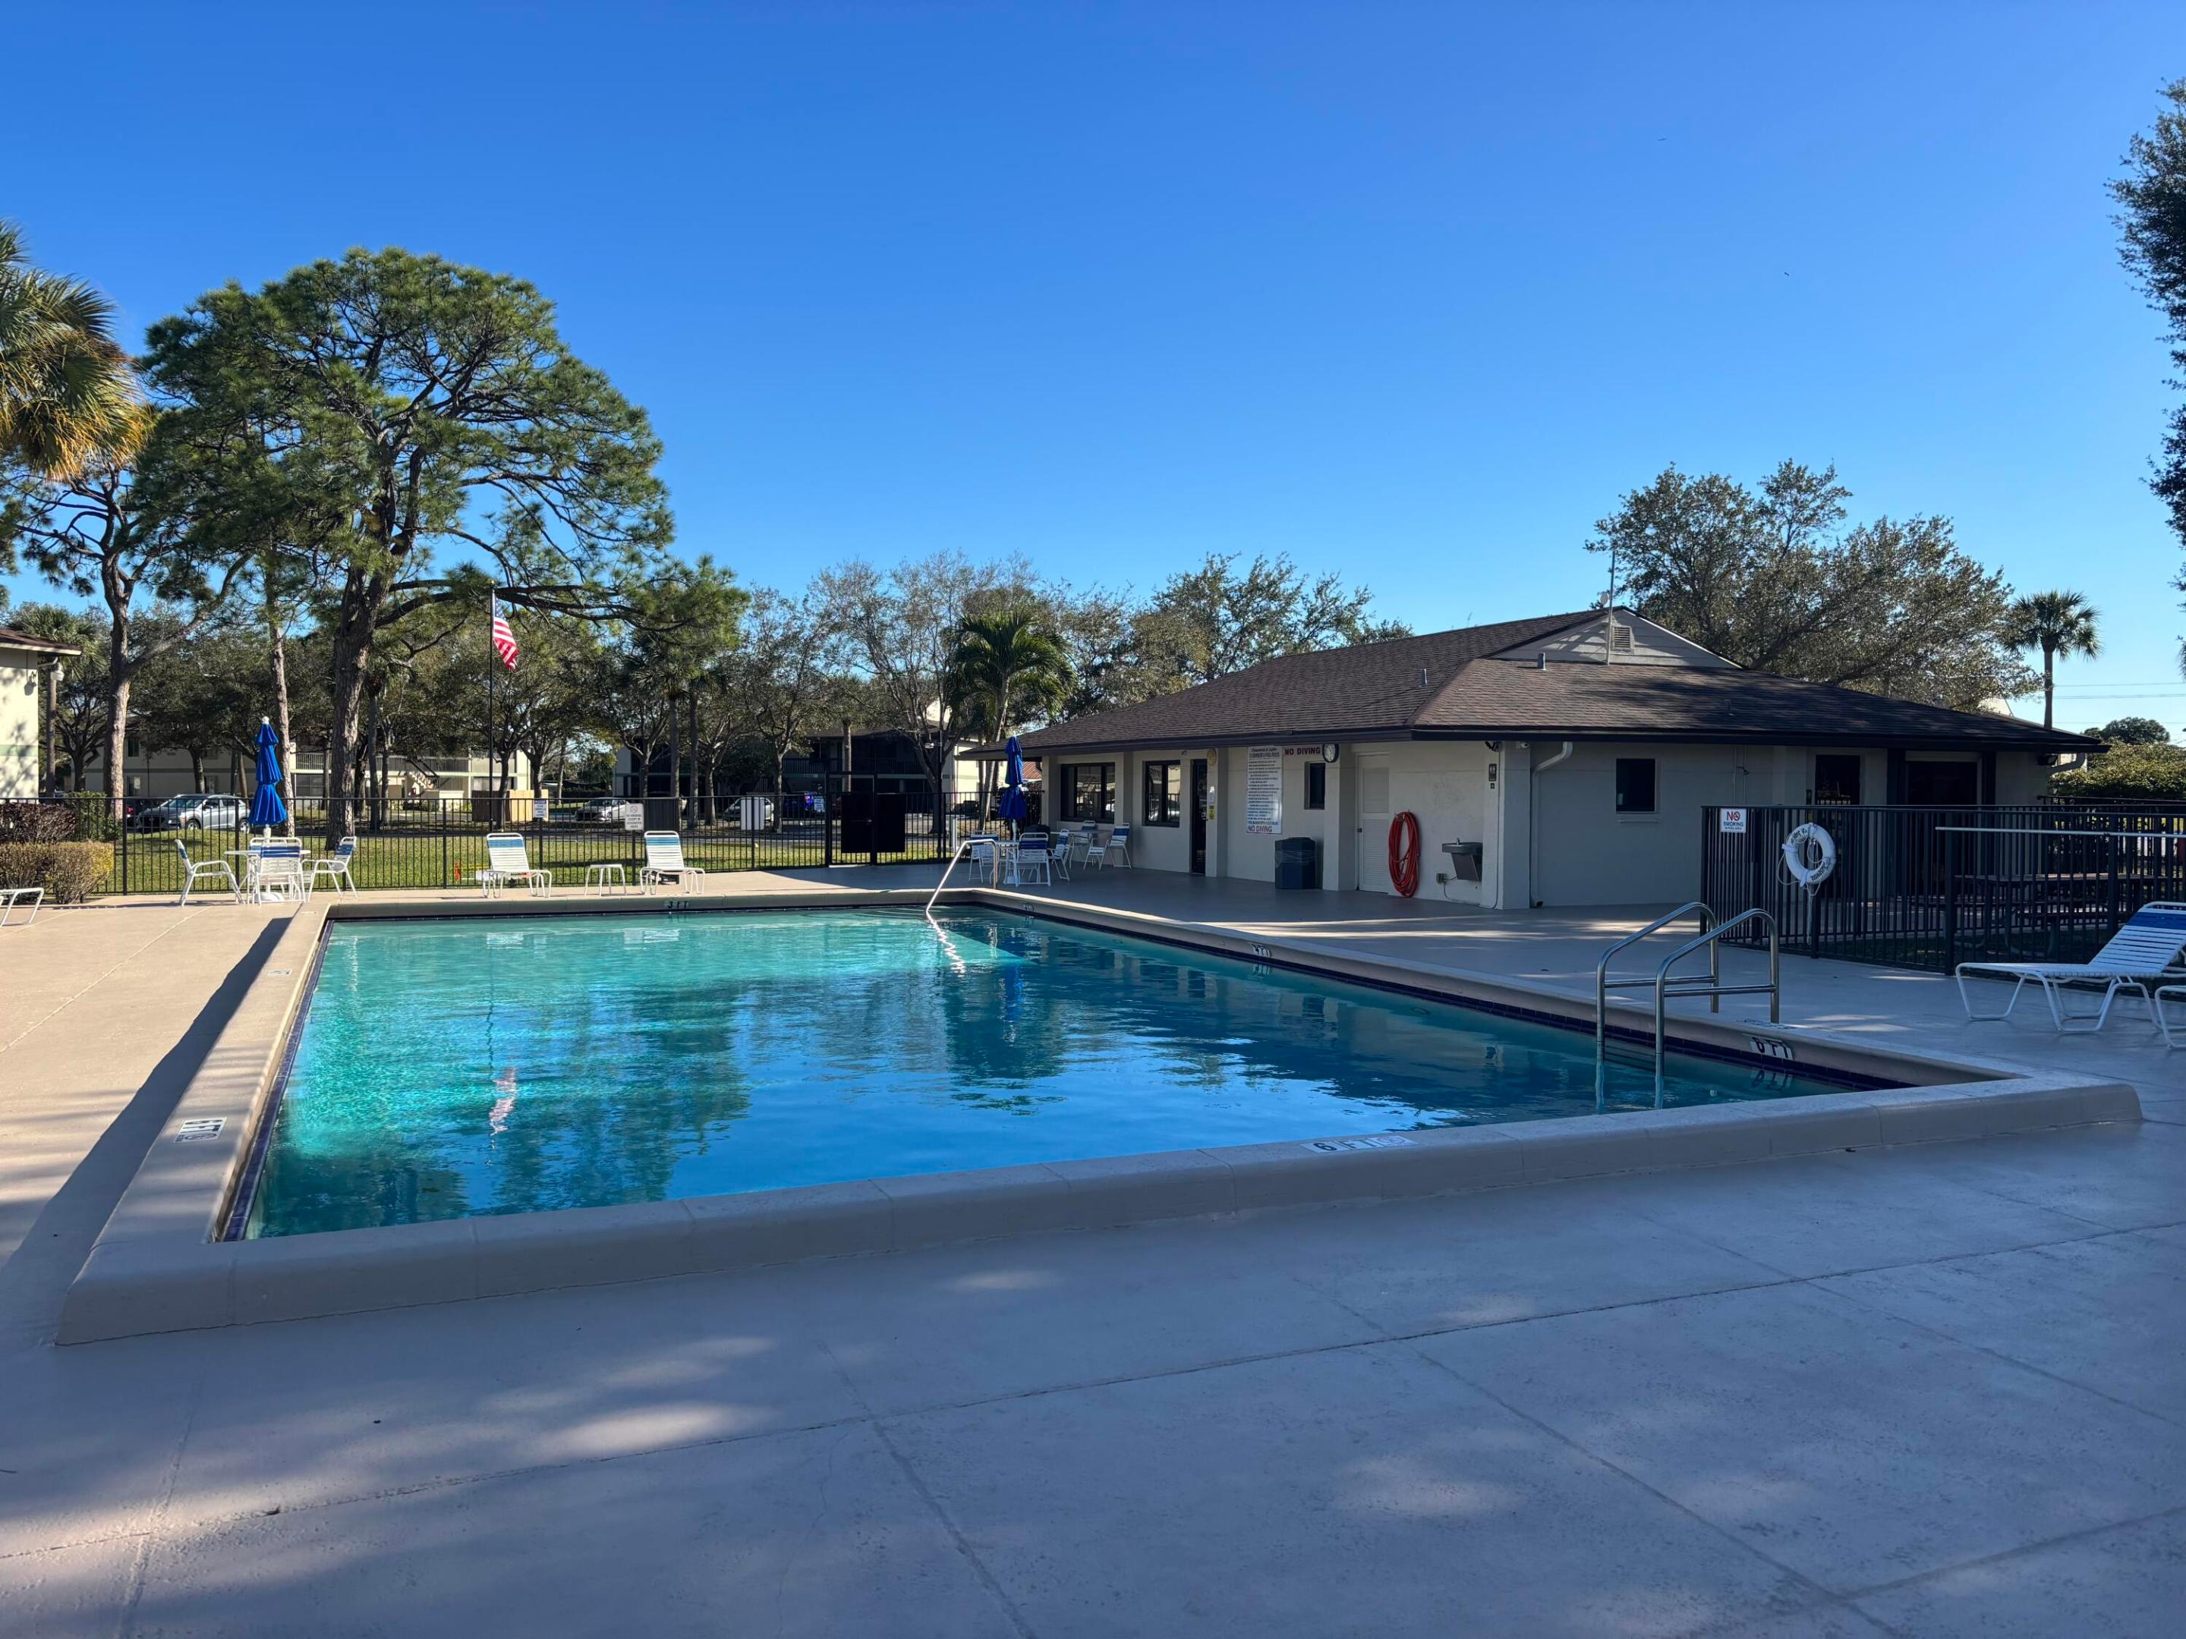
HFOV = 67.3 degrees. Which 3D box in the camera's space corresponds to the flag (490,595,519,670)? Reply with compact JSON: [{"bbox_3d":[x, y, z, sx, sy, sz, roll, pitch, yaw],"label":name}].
[{"bbox_3d":[-13.796,-4.385,38.500,0.750,1.750,0.350,0,1,11],"label":"flag"}]

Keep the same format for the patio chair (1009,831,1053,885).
[{"bbox_3d":[-0.996,0.636,26.600,0.600,0.880,0.720,0,1,-14],"label":"patio chair"}]

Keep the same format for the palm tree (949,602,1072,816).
[{"bbox_3d":[-2.031,-2.305,40.061,3.000,6.000,3.000,0,1,0],"label":"palm tree"}]

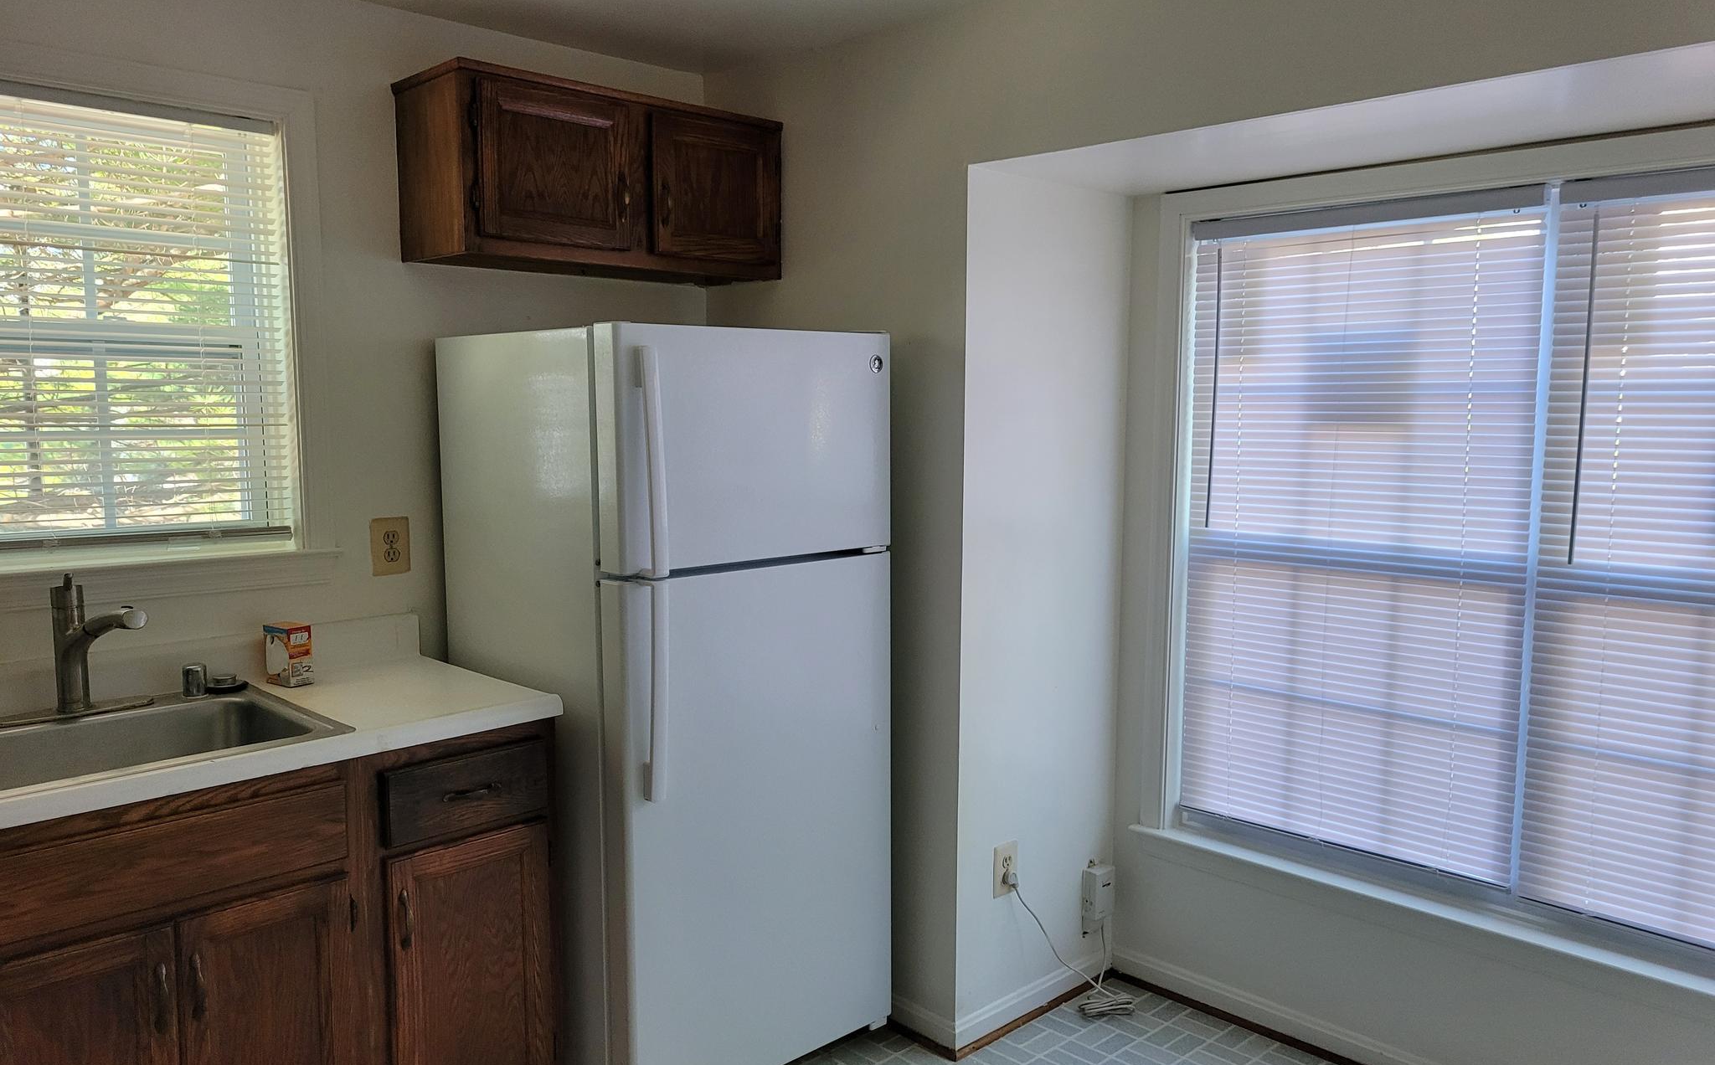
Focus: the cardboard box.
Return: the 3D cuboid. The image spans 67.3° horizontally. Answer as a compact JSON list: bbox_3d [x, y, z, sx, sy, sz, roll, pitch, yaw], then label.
[{"bbox_3d":[-1.167,0.252,2.645,0.077,0.119,0.054,4,7,30],"label":"cardboard box"}]

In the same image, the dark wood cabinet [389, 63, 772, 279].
[{"bbox_3d":[-0.598,-0.812,3.026,0.854,0.387,0.315,-6,9,-44],"label":"dark wood cabinet"}]

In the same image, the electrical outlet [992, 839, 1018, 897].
[{"bbox_3d":[0.357,0.808,3.091,0.080,0.124,0.010,-6,9,-44],"label":"electrical outlet"}]

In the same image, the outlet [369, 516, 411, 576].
[{"bbox_3d":[-1.045,0.031,2.890,0.083,0.125,0.010,-6,9,-44],"label":"outlet"}]

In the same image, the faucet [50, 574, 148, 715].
[{"bbox_3d":[-1.382,0.211,2.347,0.250,0.256,0.062,3,7,29],"label":"faucet"}]

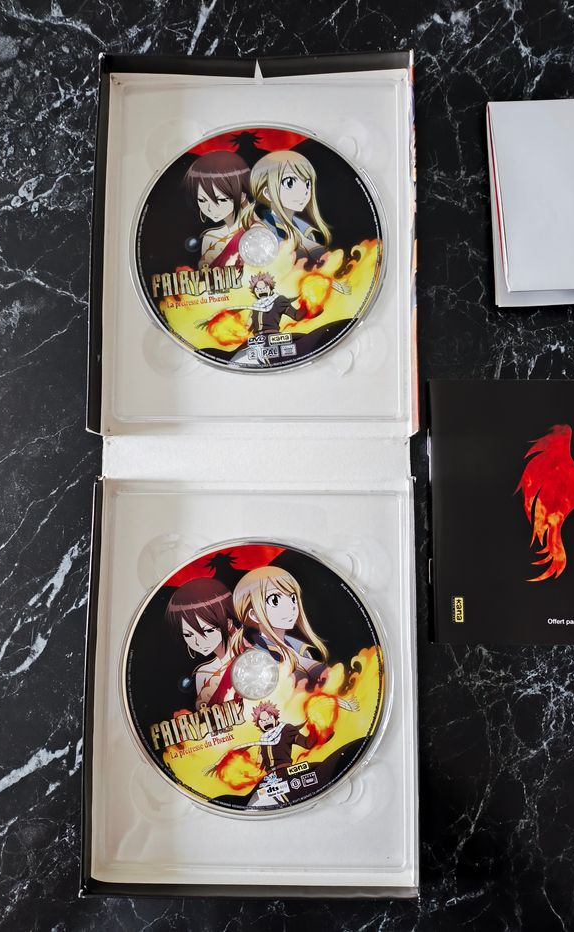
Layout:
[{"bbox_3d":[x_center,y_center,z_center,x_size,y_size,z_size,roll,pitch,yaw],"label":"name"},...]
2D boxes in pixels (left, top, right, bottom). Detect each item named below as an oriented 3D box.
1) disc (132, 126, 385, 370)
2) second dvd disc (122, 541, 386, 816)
[{"bbox_3d":[-0.014,-0.105,0.323,0.120,0.001,0.120,0,85,1],"label":"disc"},{"bbox_3d":[-0.015,0.096,0.307,0.120,0.001,0.120,0,85,1],"label":"second dvd disc"}]

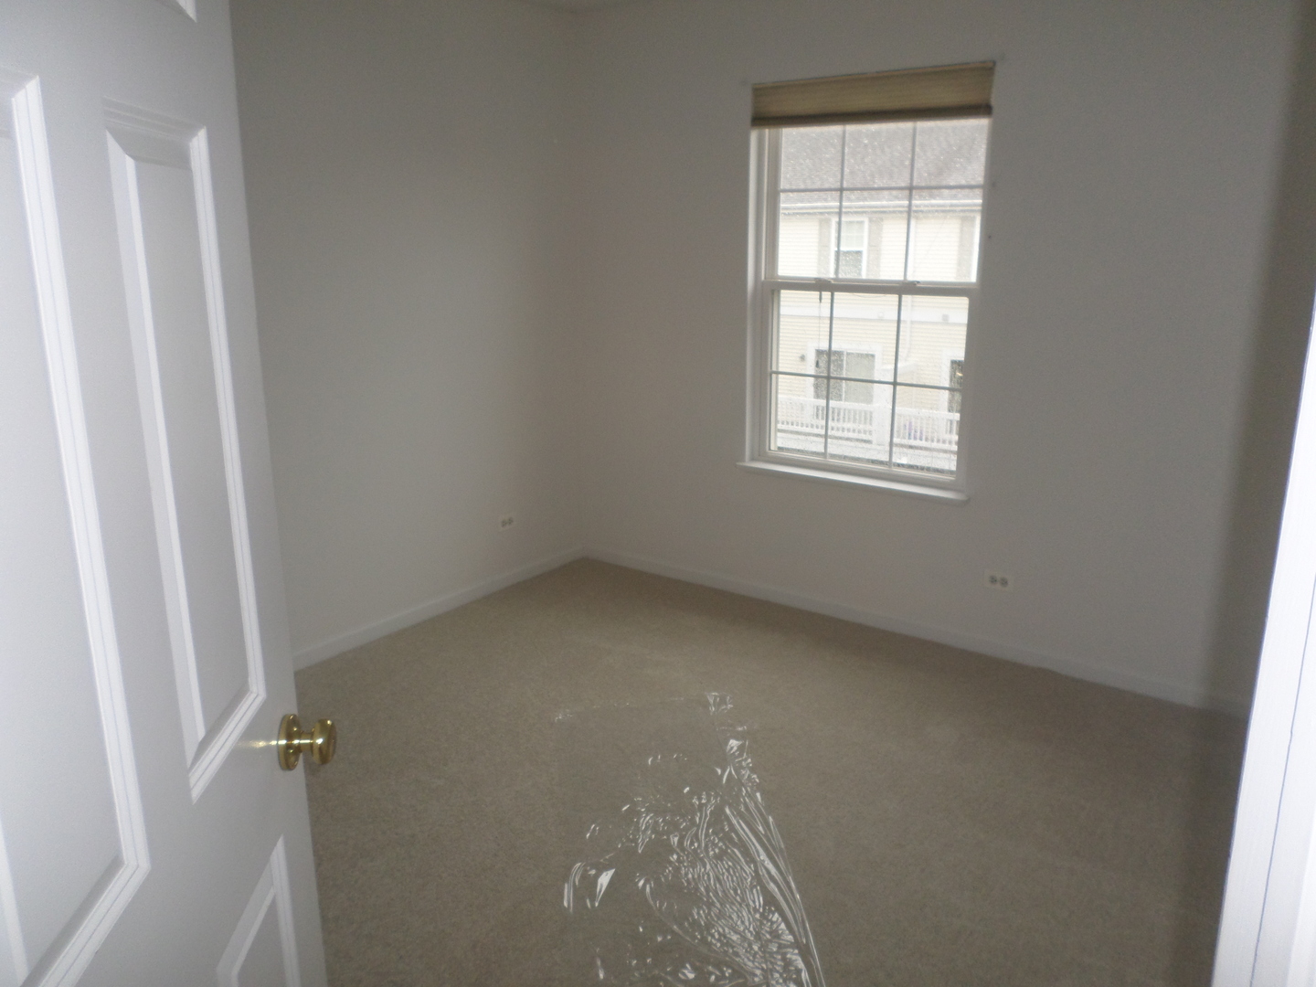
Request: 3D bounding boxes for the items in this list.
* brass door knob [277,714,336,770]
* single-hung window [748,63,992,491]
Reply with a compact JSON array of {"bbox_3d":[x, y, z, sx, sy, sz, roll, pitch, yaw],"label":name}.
[{"bbox_3d":[-0.421,0.300,1.149,0.057,0.066,0.066,-1,14,-5],"label":"brass door knob"},{"bbox_3d":[0.784,-0.801,3.648,0.945,1.500,0.100,10,18,35],"label":"single-hung window"}]

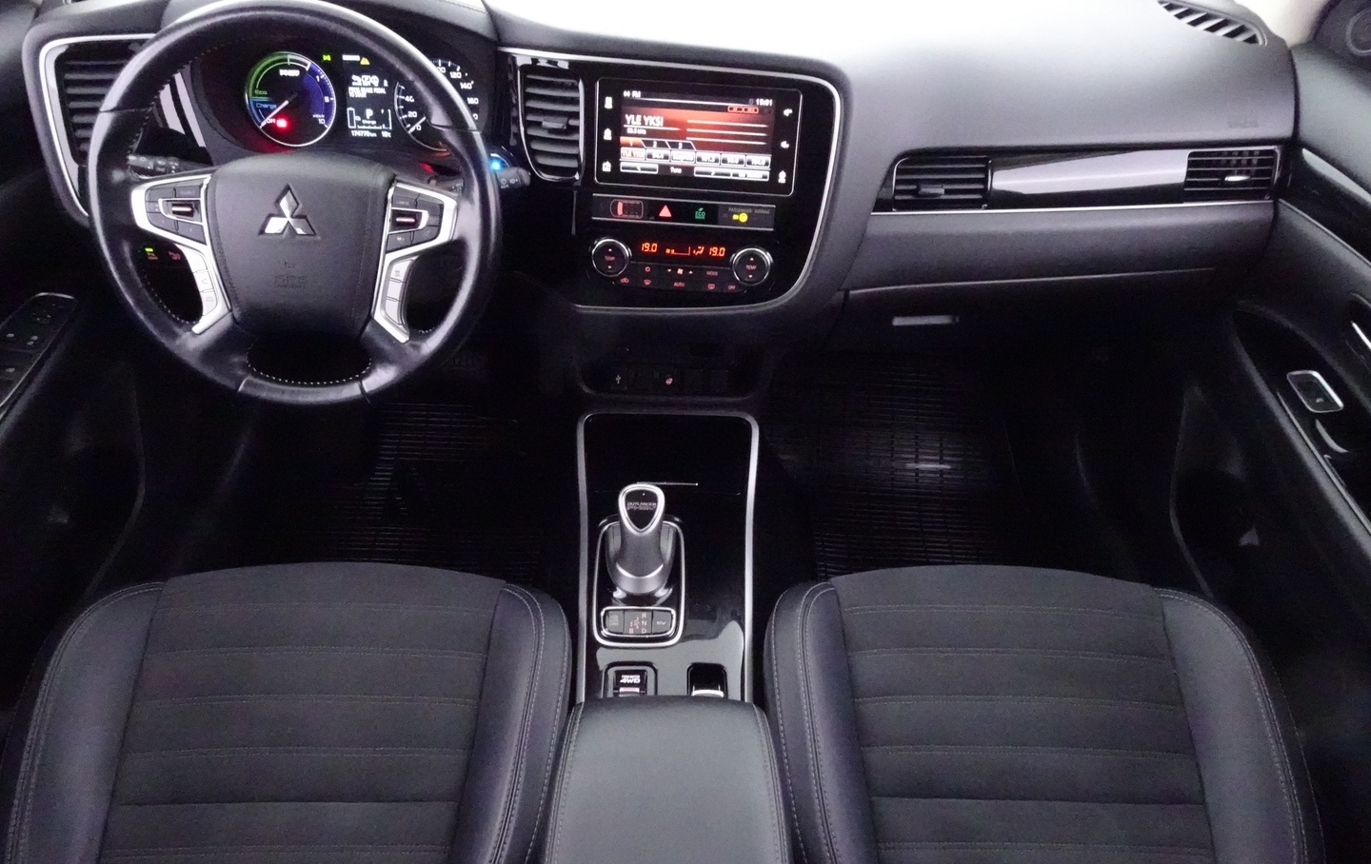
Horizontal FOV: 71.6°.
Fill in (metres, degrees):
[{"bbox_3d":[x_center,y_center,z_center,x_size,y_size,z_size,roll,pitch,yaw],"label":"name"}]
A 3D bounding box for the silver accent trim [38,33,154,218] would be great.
[{"bbox_3d":[-0.588,-0.321,1.004,0.108,0.187,0.050,-2,25,-6],"label":"silver accent trim"}]

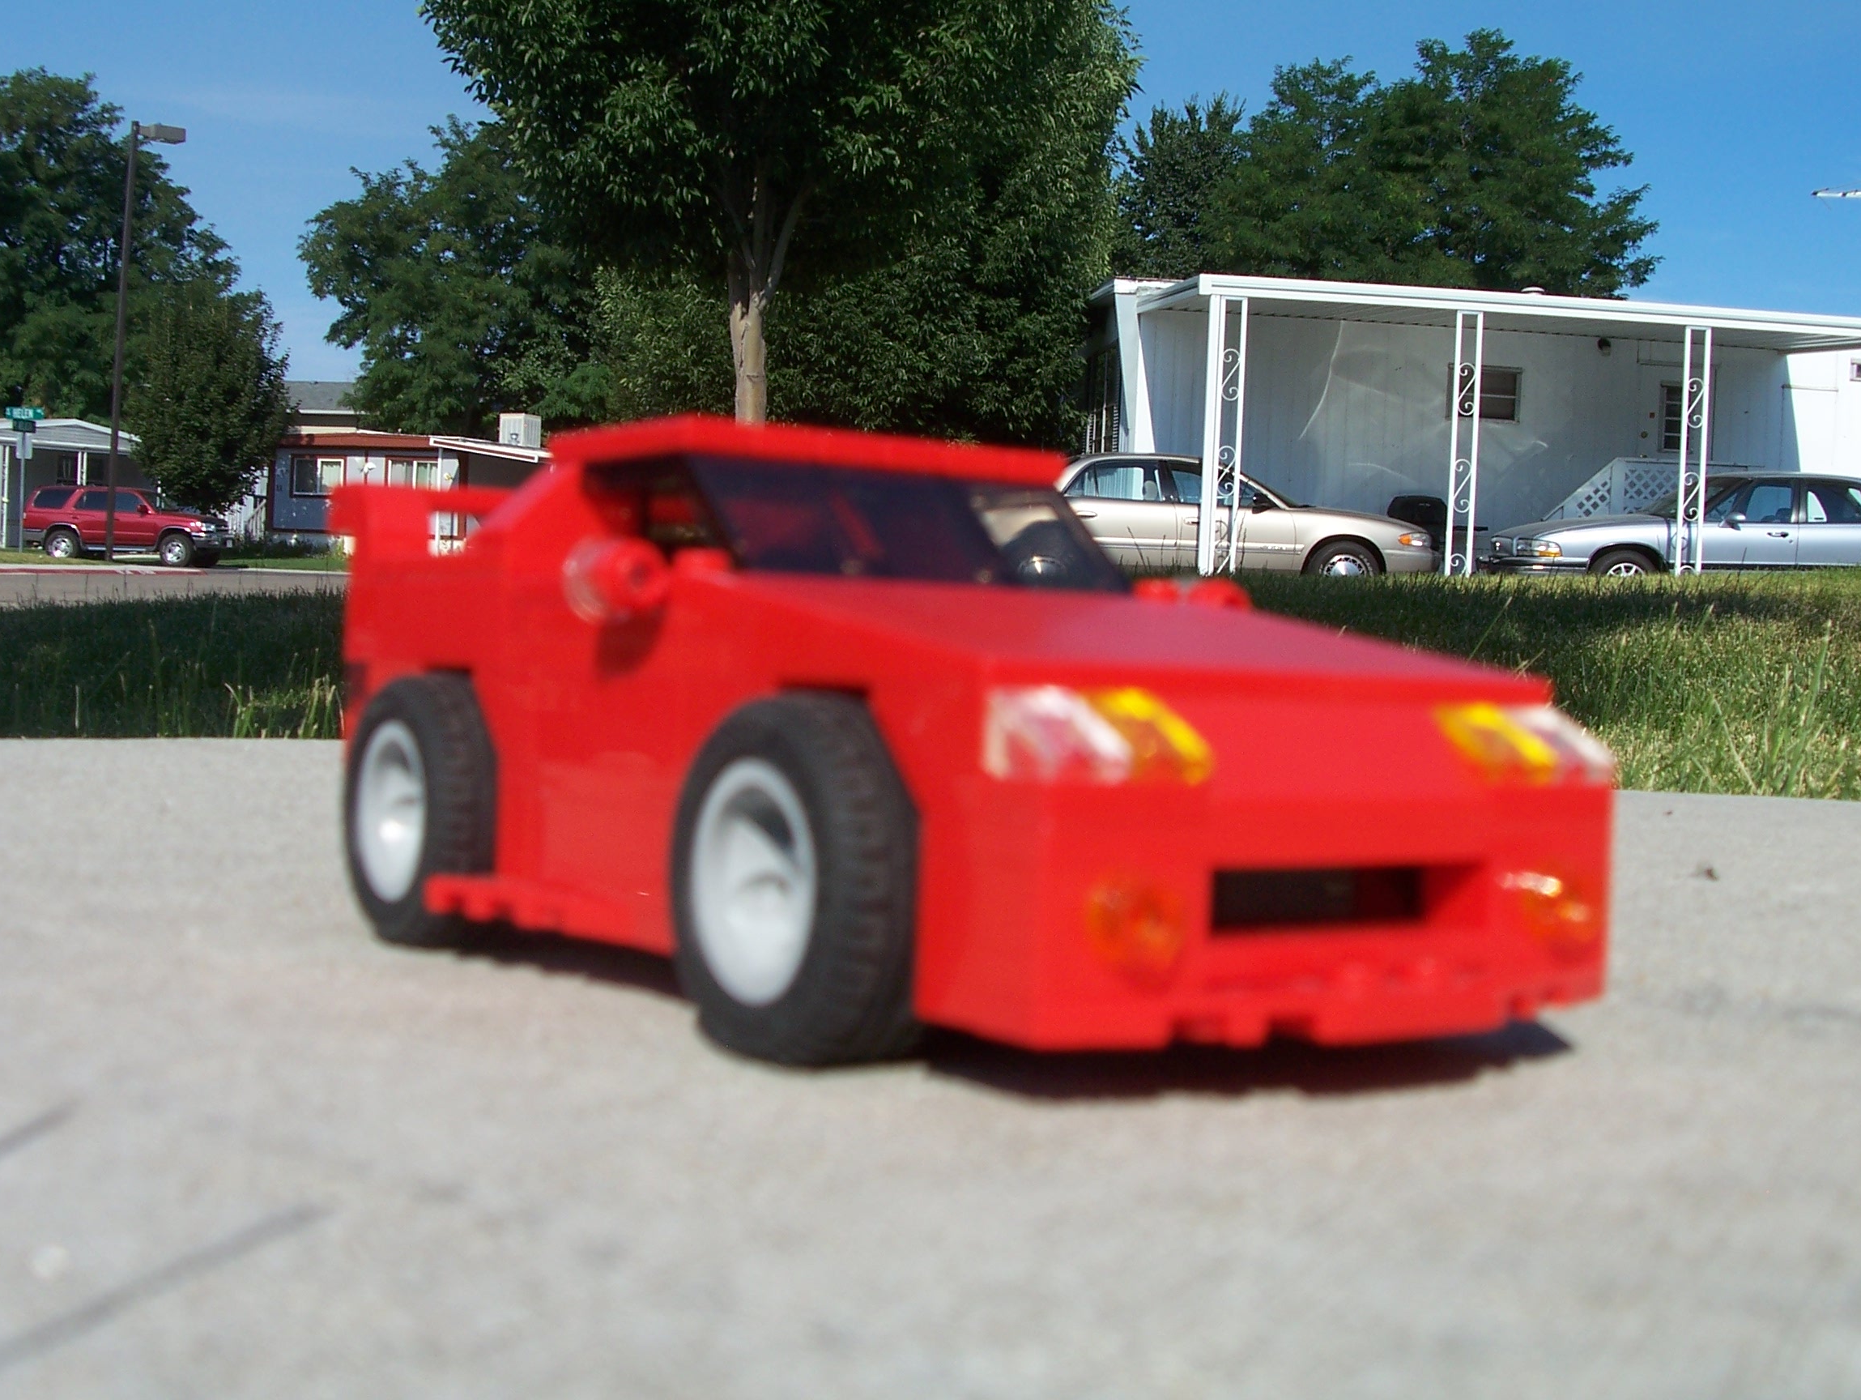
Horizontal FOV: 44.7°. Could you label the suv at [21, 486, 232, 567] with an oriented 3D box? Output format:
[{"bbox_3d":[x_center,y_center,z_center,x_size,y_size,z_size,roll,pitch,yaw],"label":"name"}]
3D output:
[{"bbox_3d":[-18.000,-3.950,51.000,4.600,1.760,1.780,2,0,6],"label":"suv"}]

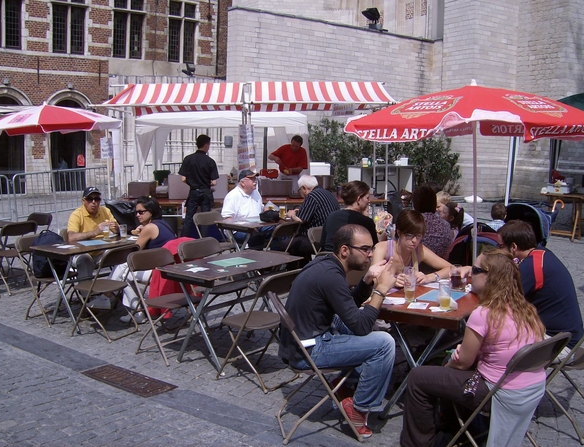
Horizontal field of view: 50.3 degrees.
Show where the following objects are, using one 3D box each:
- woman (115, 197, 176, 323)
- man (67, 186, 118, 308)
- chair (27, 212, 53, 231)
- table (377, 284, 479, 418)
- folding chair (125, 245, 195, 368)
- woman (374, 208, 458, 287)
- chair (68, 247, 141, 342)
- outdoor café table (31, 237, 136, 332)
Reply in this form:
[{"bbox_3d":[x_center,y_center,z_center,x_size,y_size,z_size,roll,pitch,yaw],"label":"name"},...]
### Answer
[{"bbox_3d":[-1.381,0.327,5.989,0.700,1.180,0.480,5,9,33],"label":"woman"},{"bbox_3d":[-2.029,0.256,6.342,0.560,1.220,0.760,-5,9,-33],"label":"man"},{"bbox_3d":[-3.272,0.291,7.681,0.460,0.800,0.490,5,9,34],"label":"chair"},{"bbox_3d":[0.956,0.804,3.986,0.600,0.745,1.080,5,9,33],"label":"table"},{"bbox_3d":[-0.967,0.652,4.994,0.490,0.790,0.460,6,9,40],"label":"folding chair"},{"bbox_3d":[0.852,0.514,4.431,0.570,1.200,0.750,-2,8,-10],"label":"woman"},{"bbox_3d":[-1.626,0.582,5.515,0.490,0.790,0.460,3,8,20],"label":"chair"},{"bbox_3d":[-1.809,0.551,5.946,0.620,0.740,1.100,6,9,39],"label":"outdoor café table"}]

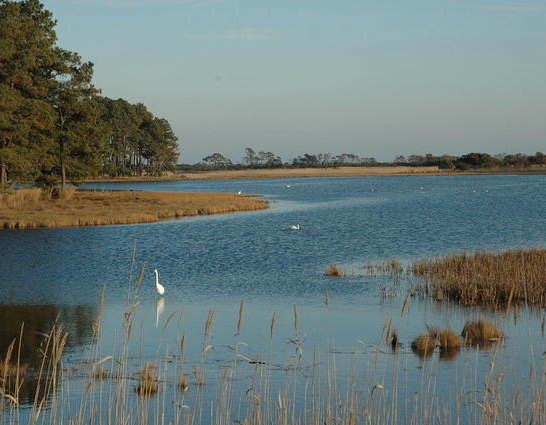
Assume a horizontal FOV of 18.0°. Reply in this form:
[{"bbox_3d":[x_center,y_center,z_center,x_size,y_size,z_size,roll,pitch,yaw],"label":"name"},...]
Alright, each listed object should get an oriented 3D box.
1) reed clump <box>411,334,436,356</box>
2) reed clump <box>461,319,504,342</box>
[{"bbox_3d":[2.897,2.461,33.142,0.460,0.360,0.420,0,2,0],"label":"reed clump"},{"bbox_3d":[4.277,2.375,35.150,0.840,0.430,0.680,0,2,0],"label":"reed clump"}]

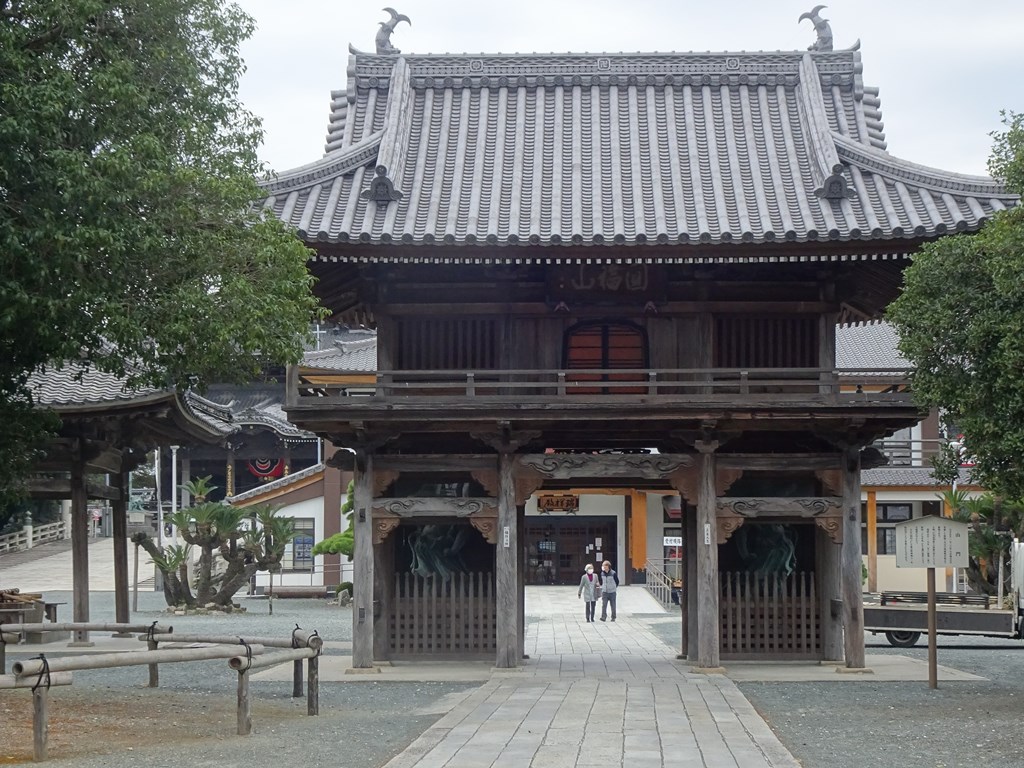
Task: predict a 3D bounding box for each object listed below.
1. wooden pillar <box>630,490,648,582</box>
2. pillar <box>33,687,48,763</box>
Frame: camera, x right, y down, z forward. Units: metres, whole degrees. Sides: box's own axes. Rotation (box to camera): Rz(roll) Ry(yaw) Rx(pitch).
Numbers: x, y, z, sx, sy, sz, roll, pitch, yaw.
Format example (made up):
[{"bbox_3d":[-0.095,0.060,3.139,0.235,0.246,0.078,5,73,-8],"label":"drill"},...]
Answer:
[{"bbox_3d":[4.768,5.742,57.598,0.520,3.500,0.520,0,-7,0],"label":"wooden pillar"},{"bbox_3d":[-3.851,2.779,12.631,0.120,0.610,0.120,0,-7,0],"label":"pillar"}]

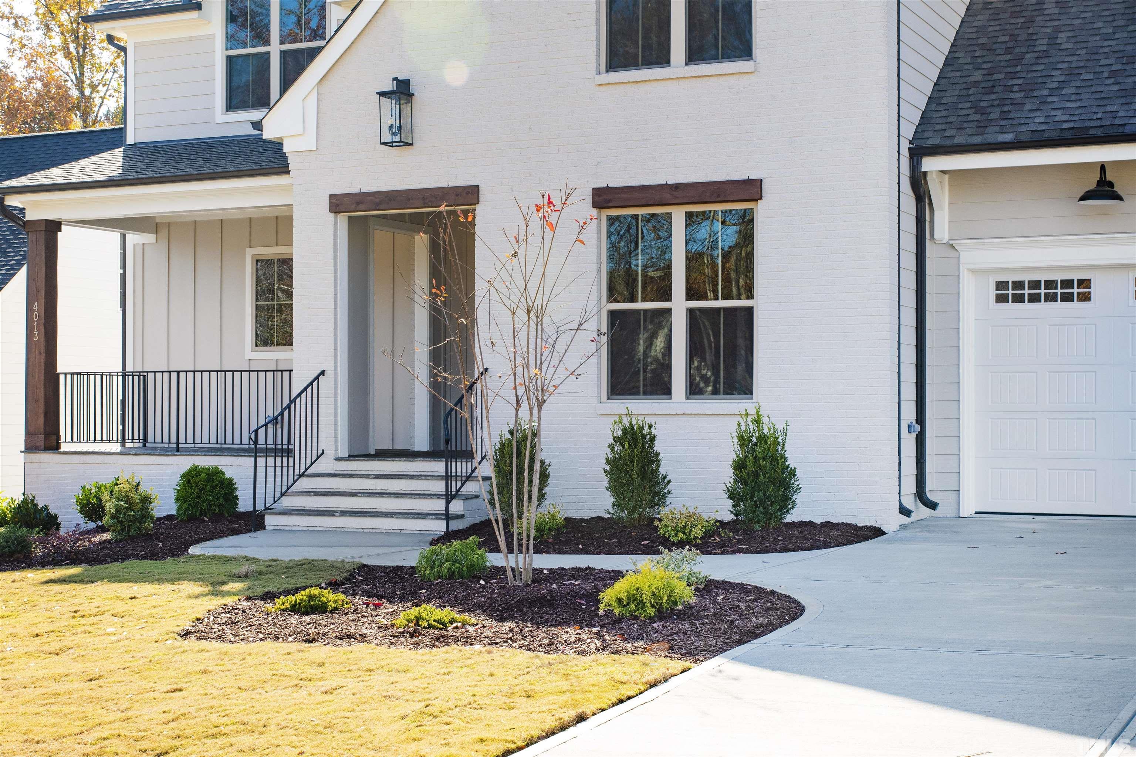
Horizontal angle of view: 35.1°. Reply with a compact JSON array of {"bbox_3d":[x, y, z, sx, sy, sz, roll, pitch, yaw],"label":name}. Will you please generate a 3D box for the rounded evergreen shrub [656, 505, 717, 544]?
[{"bbox_3d":[0.957,1.168,14.580,0.482,0.278,0.440,0,-1,0],"label":"rounded evergreen shrub"}]

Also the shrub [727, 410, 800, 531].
[{"bbox_3d":[1.651,0.744,15.170,0.644,1.025,0.620,0,-1,0],"label":"shrub"}]

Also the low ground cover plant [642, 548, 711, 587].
[{"bbox_3d":[0.717,1.255,12.000,0.456,0.247,0.420,0,-1,0],"label":"low ground cover plant"}]

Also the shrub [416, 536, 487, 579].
[{"bbox_3d":[-0.808,1.243,12.500,0.512,0.278,0.470,0,-1,0],"label":"shrub"}]

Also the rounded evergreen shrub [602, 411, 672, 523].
[{"bbox_3d":[0.607,0.783,15.770,0.584,0.989,0.560,0,-1,0],"label":"rounded evergreen shrub"}]

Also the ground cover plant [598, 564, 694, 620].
[{"bbox_3d":[0.455,1.236,10.470,0.553,0.302,0.520,0,-1,0],"label":"ground cover plant"}]

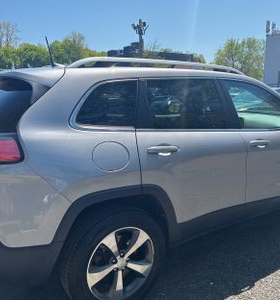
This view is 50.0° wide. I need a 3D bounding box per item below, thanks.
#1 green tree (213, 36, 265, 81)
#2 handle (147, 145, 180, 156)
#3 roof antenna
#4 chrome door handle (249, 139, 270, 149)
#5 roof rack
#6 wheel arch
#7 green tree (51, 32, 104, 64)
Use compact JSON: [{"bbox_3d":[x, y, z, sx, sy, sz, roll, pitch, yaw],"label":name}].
[{"bbox_3d":[15.681,-12.885,47.974,8.800,9.940,8.800,4,12,17],"label":"green tree"},{"bbox_3d":[0.148,0.002,1.895,0.250,0.065,0.060,-4,12,-32],"label":"handle"},{"bbox_3d":[-0.675,-0.742,2.280,0.080,0.225,0.030,-7,13,-32],"label":"roof antenna"},{"bbox_3d":[0.956,-0.052,2.404,0.250,0.065,0.060,-4,12,-32],"label":"chrome door handle"},{"bbox_3d":[0.237,-0.607,2.200,1.600,0.095,0.080,-7,13,-32],"label":"roof rack"},{"bbox_3d":[-0.111,0.412,1.840,0.880,0.420,0.130,-4,12,-32],"label":"wheel arch"},{"bbox_3d":[-9.405,-12.717,45.976,8.000,9.960,8.000,-2,12,-11],"label":"green tree"}]

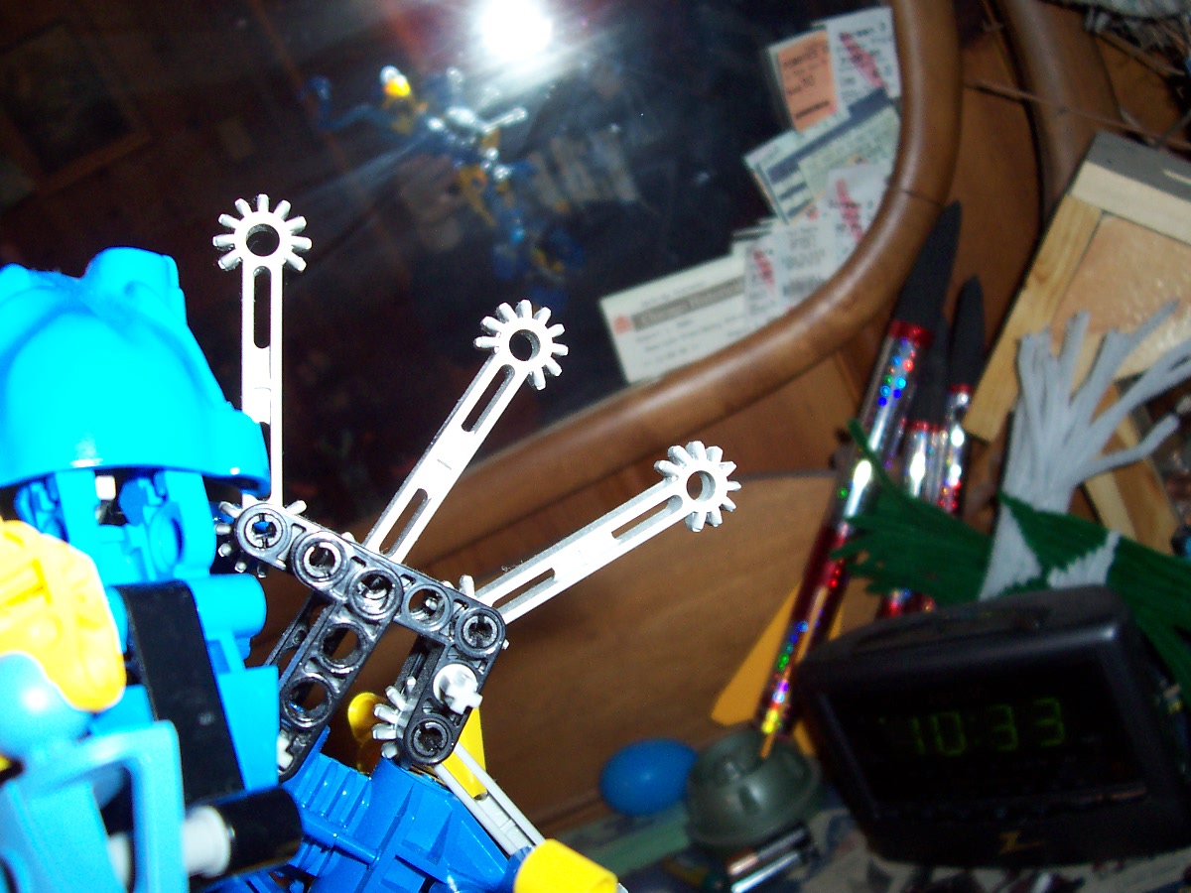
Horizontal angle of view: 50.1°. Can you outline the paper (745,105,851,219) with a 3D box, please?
[{"bbox_3d":[0.120,-0.154,0.692,0.064,0.046,0.002,-34,17,6],"label":"paper"}]

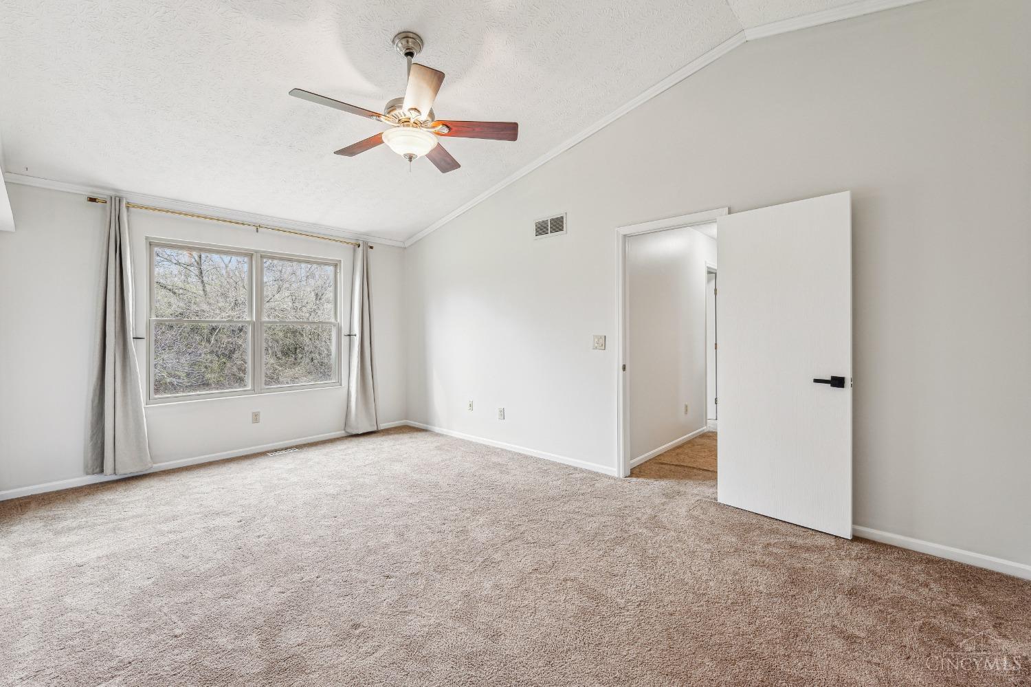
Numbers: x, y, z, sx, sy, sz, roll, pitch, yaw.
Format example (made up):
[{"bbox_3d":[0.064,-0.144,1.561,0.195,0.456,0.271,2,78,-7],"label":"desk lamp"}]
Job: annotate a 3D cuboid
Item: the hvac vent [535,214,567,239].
[{"bbox_3d":[0.328,-1.122,4.142,0.410,0.200,0.025,0,1,43],"label":"hvac vent"}]

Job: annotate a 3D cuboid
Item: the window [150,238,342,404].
[{"bbox_3d":[-2.755,-0.224,4.599,0.090,1.550,1.830,0,1,43],"label":"window"}]

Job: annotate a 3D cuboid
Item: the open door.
[{"bbox_3d":[1.713,0.127,2.795,0.045,2.030,0.762,-1,1,-42],"label":"open door"}]

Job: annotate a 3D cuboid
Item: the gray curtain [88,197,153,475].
[{"bbox_3d":[-3.439,-0.065,3.710,0.150,2.375,0.420,0,1,43],"label":"gray curtain"}]

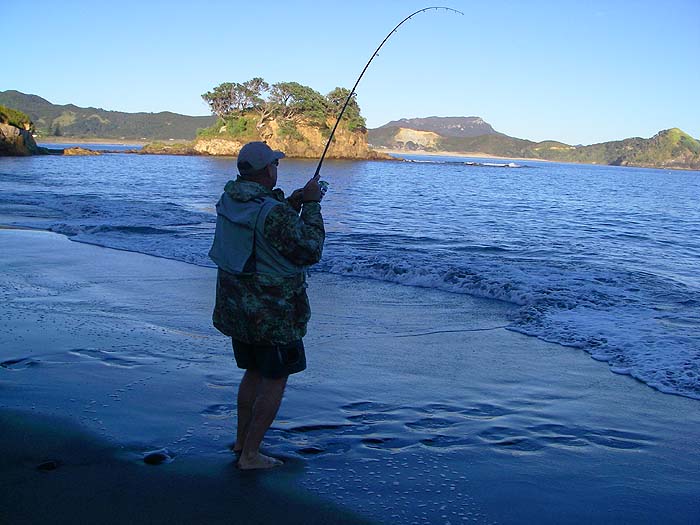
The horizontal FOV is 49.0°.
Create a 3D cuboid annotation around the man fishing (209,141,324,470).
[{"bbox_3d":[-0.452,0.235,4.162,0.580,1.760,0.570,-3,10,-30],"label":"man fishing"}]

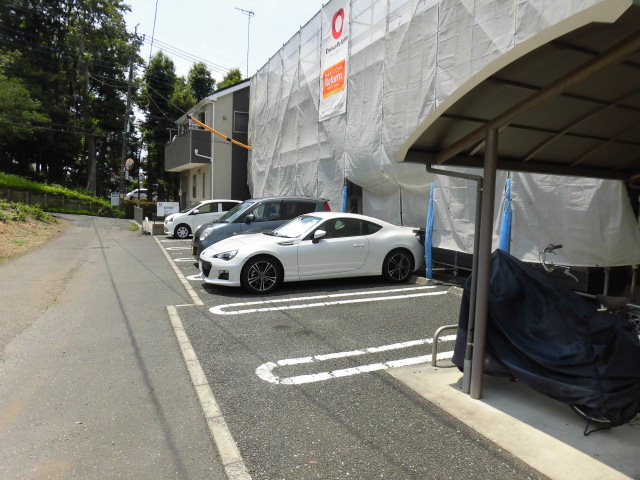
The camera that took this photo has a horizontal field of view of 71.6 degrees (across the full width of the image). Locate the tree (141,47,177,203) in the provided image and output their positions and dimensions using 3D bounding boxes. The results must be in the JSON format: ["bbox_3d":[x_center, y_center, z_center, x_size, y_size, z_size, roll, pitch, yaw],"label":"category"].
[{"bbox_3d":[-14.500,-10.000,40.000,3.600,14.200,3.600,-1,5,-23],"label":"tree"}]

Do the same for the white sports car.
[{"bbox_3d":[-0.114,0.115,8.361,4.240,1.300,1.775,-1,6,-24],"label":"white sports car"}]

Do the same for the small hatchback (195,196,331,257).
[{"bbox_3d":[-1.267,-0.239,10.472,3.395,1.560,1.475,-1,6,-24],"label":"small hatchback"}]

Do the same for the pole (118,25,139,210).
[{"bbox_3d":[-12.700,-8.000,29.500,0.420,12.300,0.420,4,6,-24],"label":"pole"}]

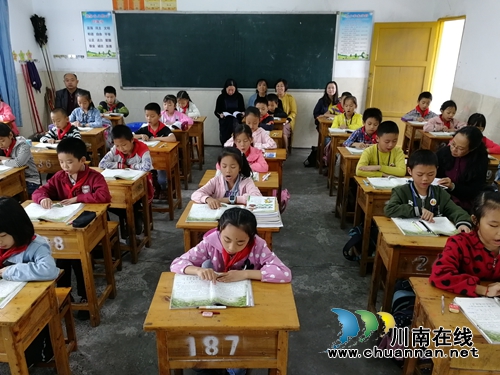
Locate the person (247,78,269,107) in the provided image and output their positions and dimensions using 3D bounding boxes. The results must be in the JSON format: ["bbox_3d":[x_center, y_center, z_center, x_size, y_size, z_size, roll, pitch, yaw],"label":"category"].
[{"bbox_3d":[0.176,-1.115,6.223,0.474,1.205,0.680,1,21,4],"label":"person"}]

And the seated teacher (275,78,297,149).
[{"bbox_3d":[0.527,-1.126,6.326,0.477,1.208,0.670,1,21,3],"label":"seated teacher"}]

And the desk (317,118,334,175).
[{"bbox_3d":[1.259,-0.573,5.533,0.609,0.750,0.381,1,21,3],"label":"desk"}]

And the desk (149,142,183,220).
[{"bbox_3d":[-1.067,-0.071,4.167,0.618,0.763,0.381,2,21,4],"label":"desk"}]

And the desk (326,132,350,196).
[{"bbox_3d":[1.228,-0.298,4.779,0.600,0.753,0.380,1,21,2],"label":"desk"}]

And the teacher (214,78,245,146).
[{"bbox_3d":[-0.316,-1.135,6.347,0.497,1.198,0.670,1,21,3],"label":"teacher"}]

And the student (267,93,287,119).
[{"bbox_3d":[0.309,-0.784,5.534,0.433,1.092,0.567,1,21,4],"label":"student"}]

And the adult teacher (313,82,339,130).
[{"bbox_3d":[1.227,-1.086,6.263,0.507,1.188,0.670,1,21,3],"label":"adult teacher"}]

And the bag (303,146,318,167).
[{"bbox_3d":[0.929,-0.474,5.872,0.270,0.310,0.230,7,22,19],"label":"bag"}]

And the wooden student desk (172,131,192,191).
[{"bbox_3d":[-1.045,-0.391,5.008,0.609,0.750,0.381,1,21,2],"label":"wooden student desk"}]

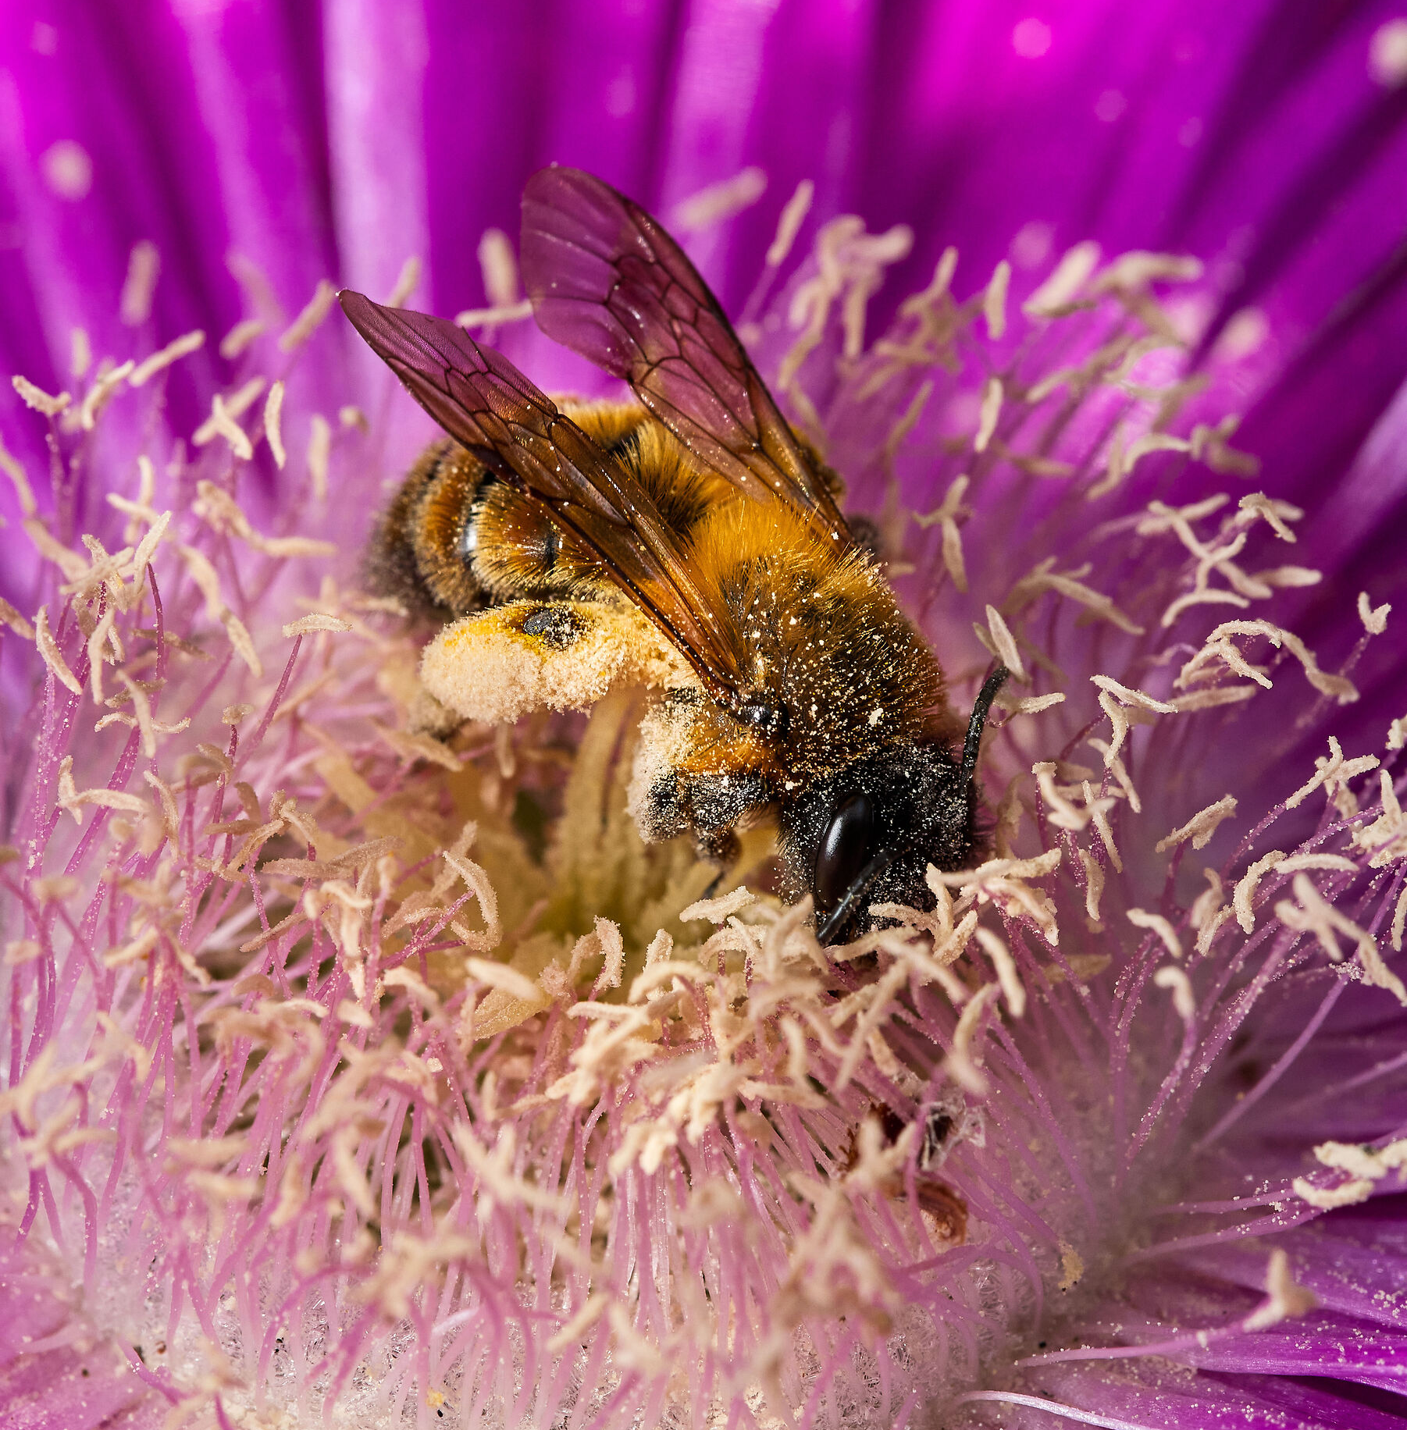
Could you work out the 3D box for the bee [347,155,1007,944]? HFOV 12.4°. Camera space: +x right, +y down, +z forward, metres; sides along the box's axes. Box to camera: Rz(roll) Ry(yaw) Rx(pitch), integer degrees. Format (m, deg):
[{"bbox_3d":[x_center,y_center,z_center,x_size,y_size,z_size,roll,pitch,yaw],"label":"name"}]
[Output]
[{"bbox_3d":[-0.001,-0.002,0.114,0.015,0.006,0.007,43,53,7],"label":"bee"}]

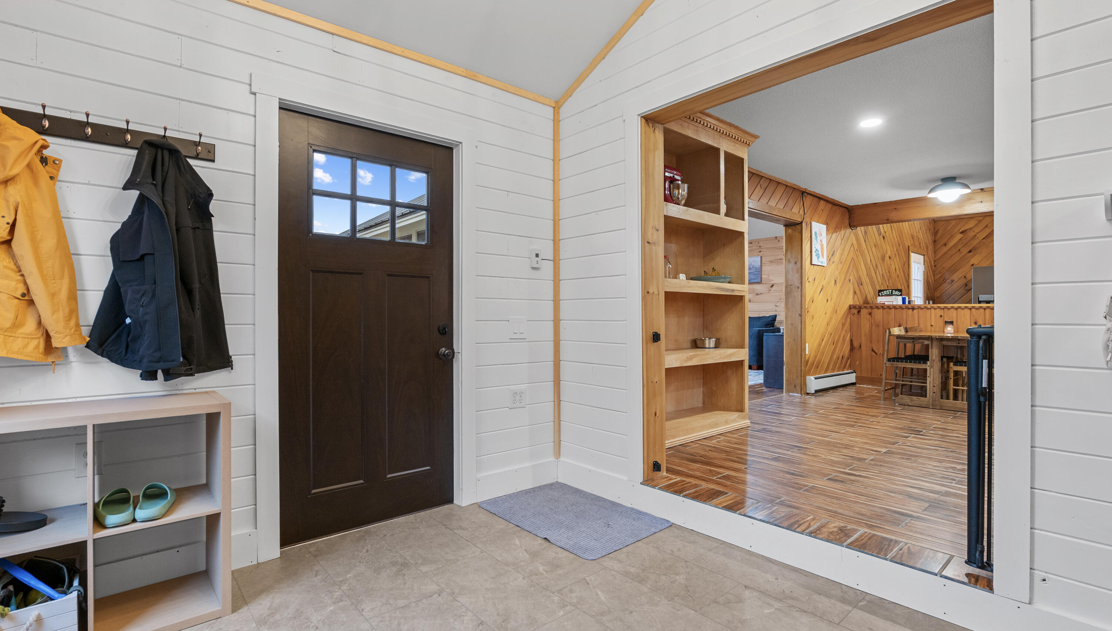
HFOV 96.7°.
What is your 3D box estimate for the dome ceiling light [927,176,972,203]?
[{"bbox_3d":[4.316,-1.369,5.424,0.378,0.251,0.378,0,0,39],"label":"dome ceiling light"}]

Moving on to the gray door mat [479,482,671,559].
[{"bbox_3d":[0.082,1.091,2.730,0.603,0.010,0.912,0,0,-41],"label":"gray door mat"}]

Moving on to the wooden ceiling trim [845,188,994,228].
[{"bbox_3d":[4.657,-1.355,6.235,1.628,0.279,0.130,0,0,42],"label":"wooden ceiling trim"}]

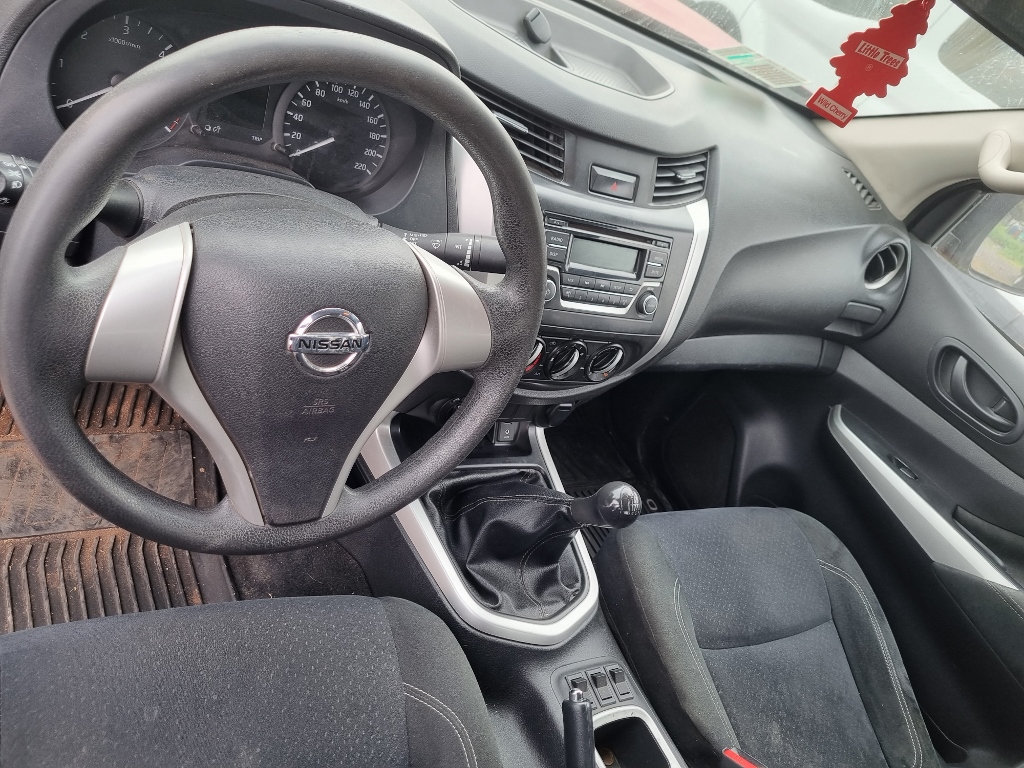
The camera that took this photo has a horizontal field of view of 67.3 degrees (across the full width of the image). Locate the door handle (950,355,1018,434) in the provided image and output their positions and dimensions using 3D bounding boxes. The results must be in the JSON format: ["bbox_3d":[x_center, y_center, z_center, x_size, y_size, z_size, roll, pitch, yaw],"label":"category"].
[{"bbox_3d":[0.687,0.023,1.136,0.033,0.054,0.125,2,46,-35],"label":"door handle"}]

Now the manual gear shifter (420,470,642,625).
[{"bbox_3d":[0.049,0.125,0.898,0.194,0.211,0.210,2,46,-35],"label":"manual gear shifter"}]

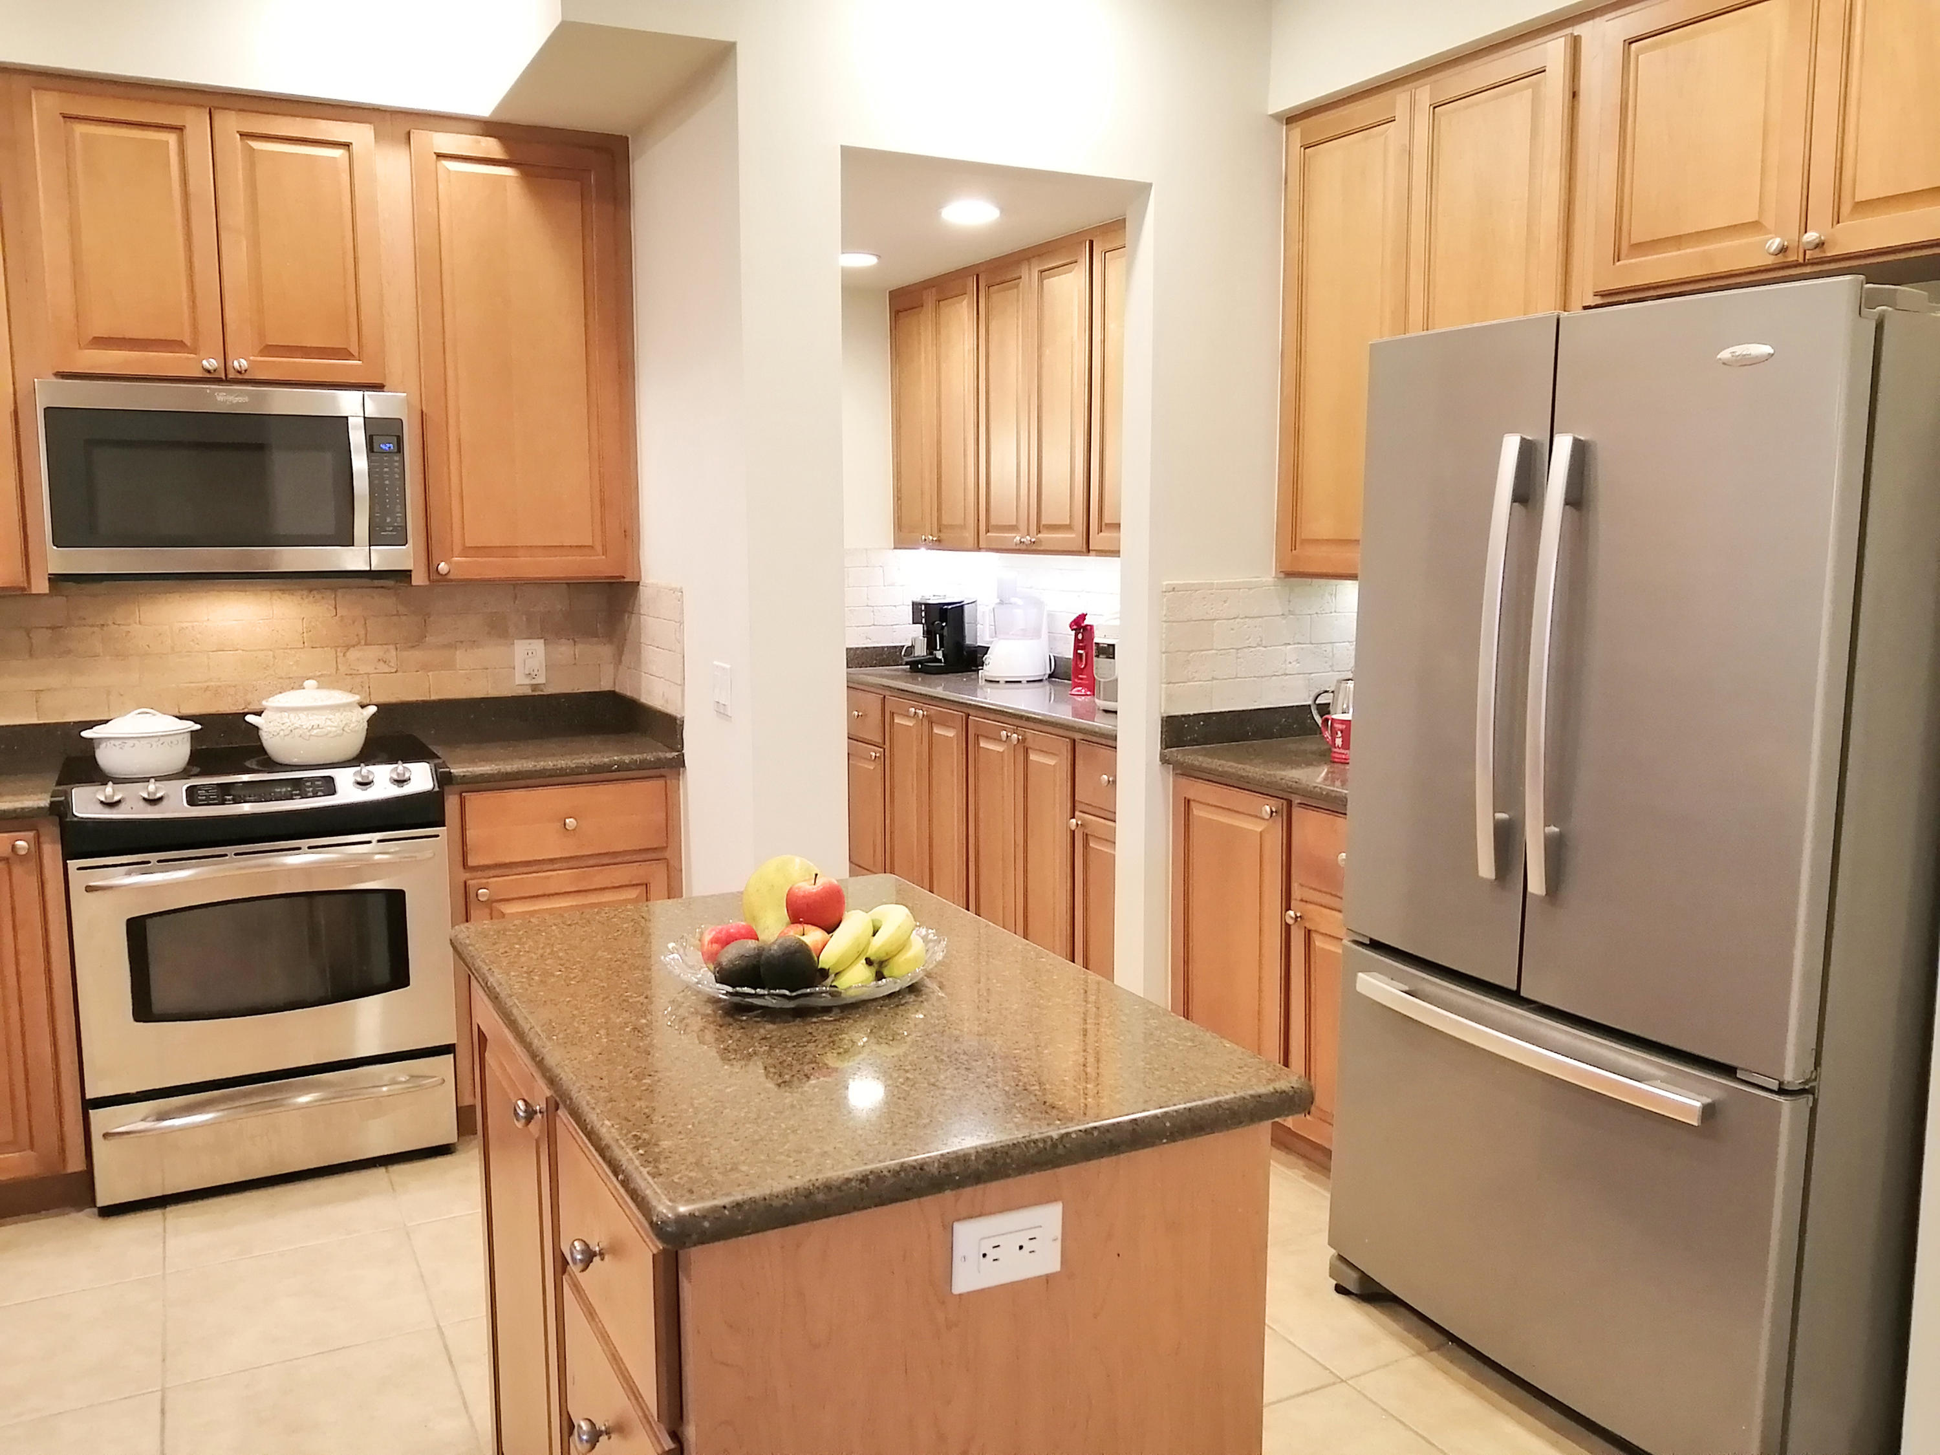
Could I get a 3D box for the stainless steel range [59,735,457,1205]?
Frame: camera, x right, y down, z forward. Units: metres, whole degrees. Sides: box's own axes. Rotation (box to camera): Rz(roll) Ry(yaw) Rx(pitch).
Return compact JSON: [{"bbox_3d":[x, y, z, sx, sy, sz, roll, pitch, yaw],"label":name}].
[{"bbox_3d":[-1.696,0.547,3.669,0.775,0.920,0.700,-4,9,-28],"label":"stainless steel range"}]

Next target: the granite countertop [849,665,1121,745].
[{"bbox_3d":[0.210,-0.080,5.109,0.650,0.040,2.250,-4,9,-28],"label":"granite countertop"}]

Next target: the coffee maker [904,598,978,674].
[{"bbox_3d":[-0.102,-0.364,6.023,0.250,0.285,0.200,-5,9,-35],"label":"coffee maker"}]

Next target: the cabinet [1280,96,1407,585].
[{"bbox_3d":[1.034,-0.942,3.768,0.330,1.140,0.420,-4,9,-28],"label":"cabinet"}]

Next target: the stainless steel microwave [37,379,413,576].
[{"bbox_3d":[-1.759,-0.583,3.611,0.757,0.422,0.390,-4,8,-27],"label":"stainless steel microwave"}]

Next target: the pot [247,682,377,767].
[{"bbox_3d":[-1.555,-0.017,3.583,0.288,0.190,0.240,-4,8,-27],"label":"pot"}]

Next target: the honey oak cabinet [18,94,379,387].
[{"bbox_3d":[-1.773,-1.118,3.567,0.705,0.610,0.330,-4,8,-27],"label":"honey oak cabinet"}]

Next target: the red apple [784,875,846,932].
[{"bbox_3d":[-0.186,0.214,1.820,0.072,0.070,0.072,0,8,0],"label":"red apple"}]

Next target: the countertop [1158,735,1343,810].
[{"bbox_3d":[0.999,0.121,3.594,0.660,0.040,0.920,-4,9,-28],"label":"countertop"}]

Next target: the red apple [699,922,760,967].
[{"bbox_3d":[-0.293,0.274,1.857,0.075,0.070,0.075,-4,9,-28],"label":"red apple"}]

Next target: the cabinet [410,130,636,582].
[{"bbox_3d":[-1.170,-0.928,3.912,0.528,1.095,0.330,-4,8,-27],"label":"cabinet"}]

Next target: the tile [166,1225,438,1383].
[{"bbox_3d":[-1.306,1.114,2.932,0.457,0.010,0.457,-4,9,-28],"label":"tile"}]

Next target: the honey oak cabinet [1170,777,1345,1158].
[{"bbox_3d":[1.016,0.571,3.674,0.620,0.876,0.890,-4,9,-28],"label":"honey oak cabinet"}]

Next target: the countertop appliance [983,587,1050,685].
[{"bbox_3d":[0.150,-0.347,5.434,0.220,0.370,0.200,-4,8,-27],"label":"countertop appliance"}]

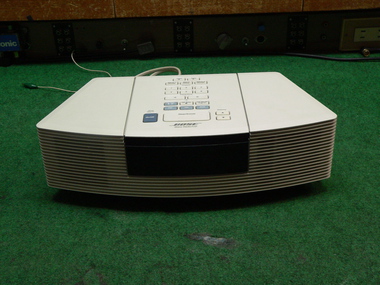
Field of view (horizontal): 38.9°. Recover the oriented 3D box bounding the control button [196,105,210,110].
[{"bbox_3d":[0.016,-0.044,0.686,0.018,0.002,0.007,-2,29,1],"label":"control button"}]

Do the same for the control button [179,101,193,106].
[{"bbox_3d":[-0.004,-0.051,0.699,0.018,0.002,0.007,-2,29,1],"label":"control button"}]

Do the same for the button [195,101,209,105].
[{"bbox_3d":[0.016,-0.051,0.698,0.018,0.002,0.007,-2,29,1],"label":"button"}]

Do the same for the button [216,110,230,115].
[{"bbox_3d":[0.041,-0.037,0.670,0.018,0.002,0.007,-2,29,1],"label":"button"}]

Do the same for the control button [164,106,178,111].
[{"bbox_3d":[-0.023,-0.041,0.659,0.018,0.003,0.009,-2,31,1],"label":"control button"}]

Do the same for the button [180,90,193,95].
[{"bbox_3d":[-0.005,-0.067,0.728,0.018,0.002,0.007,-2,29,1],"label":"button"}]

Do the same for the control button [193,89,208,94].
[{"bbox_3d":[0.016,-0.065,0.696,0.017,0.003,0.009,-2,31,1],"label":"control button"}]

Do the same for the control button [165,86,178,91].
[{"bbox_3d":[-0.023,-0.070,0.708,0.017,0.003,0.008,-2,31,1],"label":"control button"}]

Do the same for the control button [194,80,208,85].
[{"bbox_3d":[0.016,-0.084,0.756,0.018,0.002,0.007,-2,29,1],"label":"control button"}]

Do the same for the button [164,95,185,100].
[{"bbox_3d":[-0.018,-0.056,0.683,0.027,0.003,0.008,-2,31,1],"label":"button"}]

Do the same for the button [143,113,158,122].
[{"bbox_3d":[-0.049,-0.031,0.665,0.017,0.002,0.020,-2,29,1],"label":"button"}]

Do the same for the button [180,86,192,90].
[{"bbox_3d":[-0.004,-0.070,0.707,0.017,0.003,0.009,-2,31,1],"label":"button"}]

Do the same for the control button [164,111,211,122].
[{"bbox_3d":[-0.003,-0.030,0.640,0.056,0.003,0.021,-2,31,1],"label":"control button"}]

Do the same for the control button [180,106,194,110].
[{"bbox_3d":[-0.004,-0.044,0.686,0.018,0.002,0.007,-2,29,1],"label":"control button"}]

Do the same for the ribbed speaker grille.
[{"bbox_3d":[-0.002,0.021,0.641,0.355,0.083,0.040,-2,31,1],"label":"ribbed speaker grille"}]

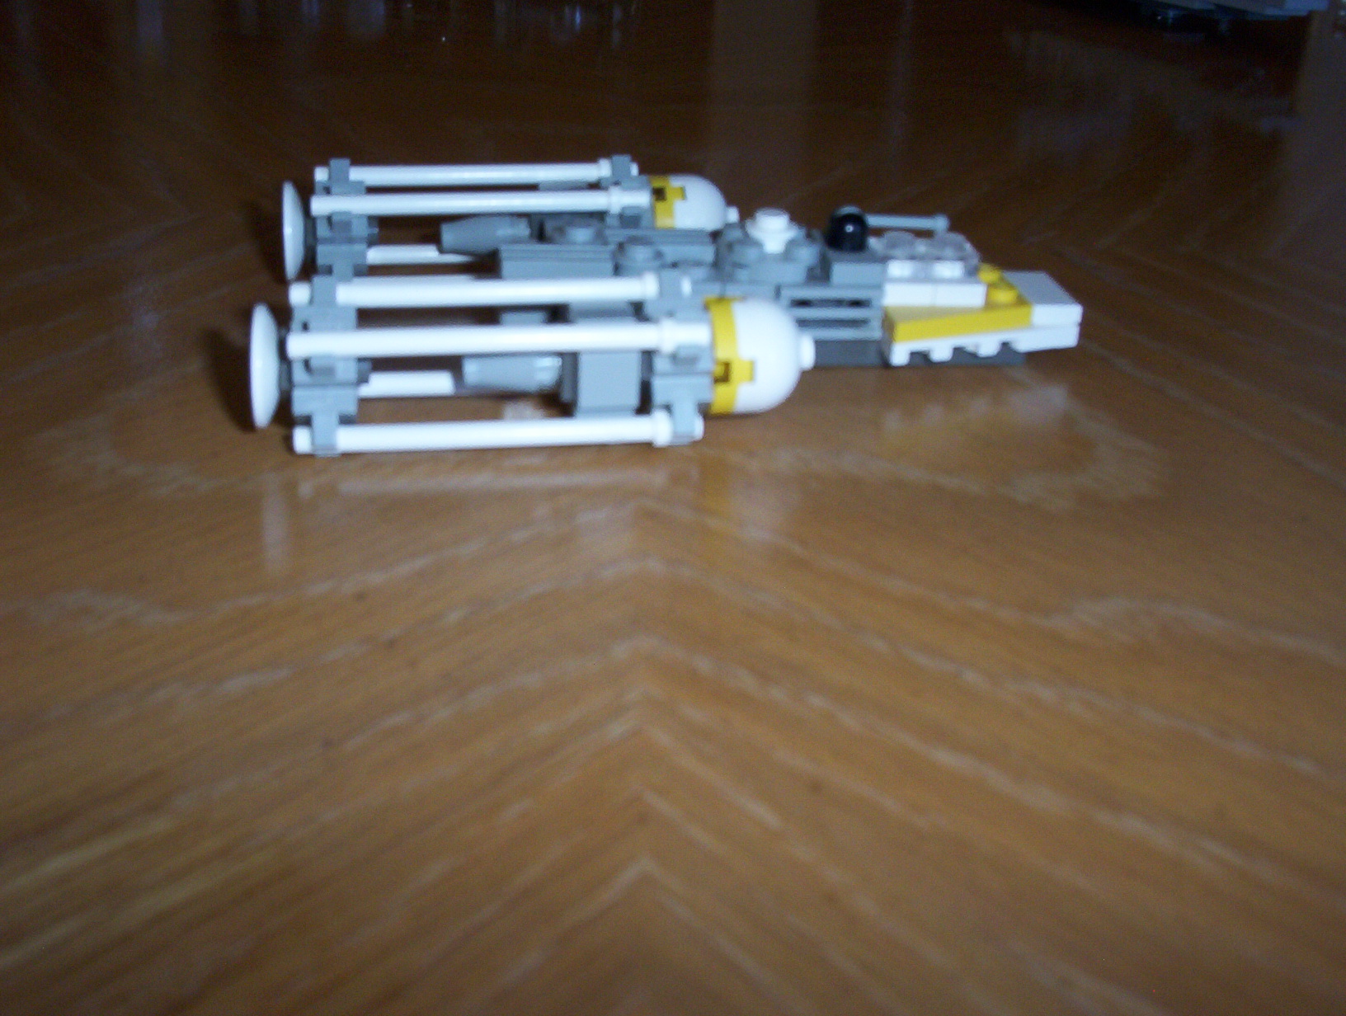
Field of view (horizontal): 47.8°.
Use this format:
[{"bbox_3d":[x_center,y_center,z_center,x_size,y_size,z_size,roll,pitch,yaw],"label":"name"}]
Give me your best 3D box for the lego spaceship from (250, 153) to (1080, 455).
[{"bbox_3d":[0.001,-0.034,0.228,0.121,0.021,0.075,-3,29,-8],"label":"lego spaceship"}]

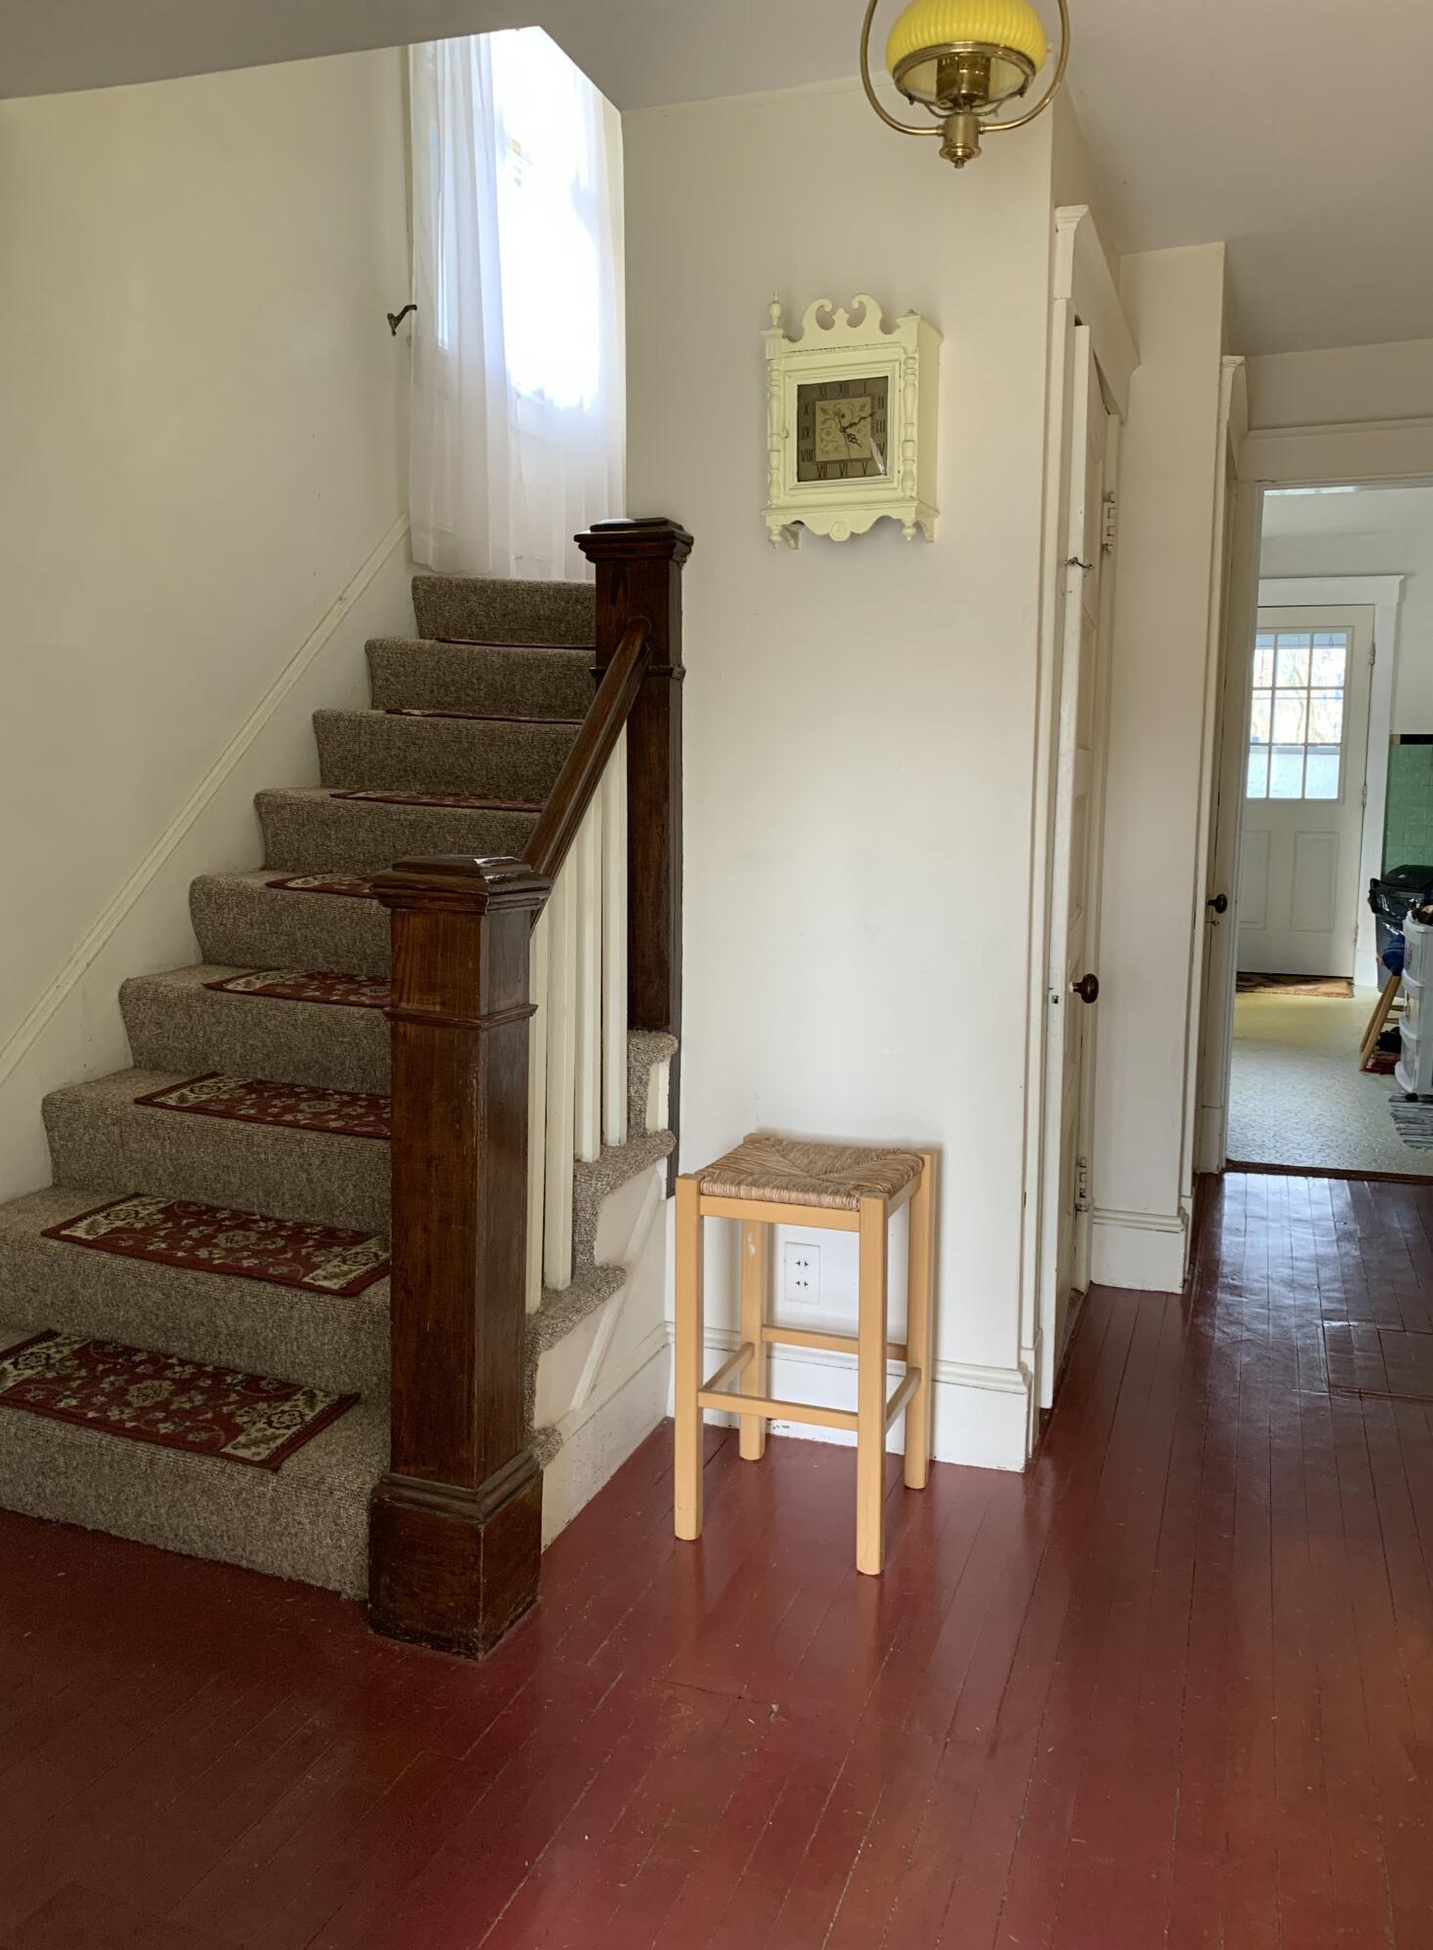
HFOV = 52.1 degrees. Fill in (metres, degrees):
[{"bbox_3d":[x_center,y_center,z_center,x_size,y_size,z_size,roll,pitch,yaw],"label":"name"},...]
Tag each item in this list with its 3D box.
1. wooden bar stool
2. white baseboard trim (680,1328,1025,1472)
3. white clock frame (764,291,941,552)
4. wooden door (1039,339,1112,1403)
[{"bbox_3d":[0.161,0.617,2.489,0.352,0.613,0.353,3,8,20],"label":"wooden bar stool"},{"bbox_3d":[0.237,0.793,2.778,0.700,0.191,0.024,3,8,20],"label":"white baseboard trim"},{"bbox_3d":[0.228,-0.932,2.493,0.272,0.414,0.152,3,8,20],"label":"white clock frame"},{"bbox_3d":[0.756,-0.199,3.100,0.036,2.016,0.770,3,8,17],"label":"wooden door"}]

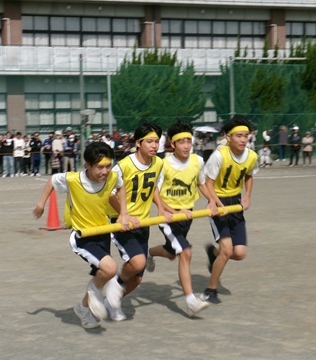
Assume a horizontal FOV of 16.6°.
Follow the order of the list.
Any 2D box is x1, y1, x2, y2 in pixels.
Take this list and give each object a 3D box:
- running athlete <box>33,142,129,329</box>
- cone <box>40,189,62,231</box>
[{"bbox_3d":[-0.609,0.439,8.550,0.660,1.480,0.620,-3,3,-38],"label":"running athlete"},{"bbox_3d":[-1.718,0.479,17.850,0.390,0.690,0.390,-1,2,0],"label":"cone"}]

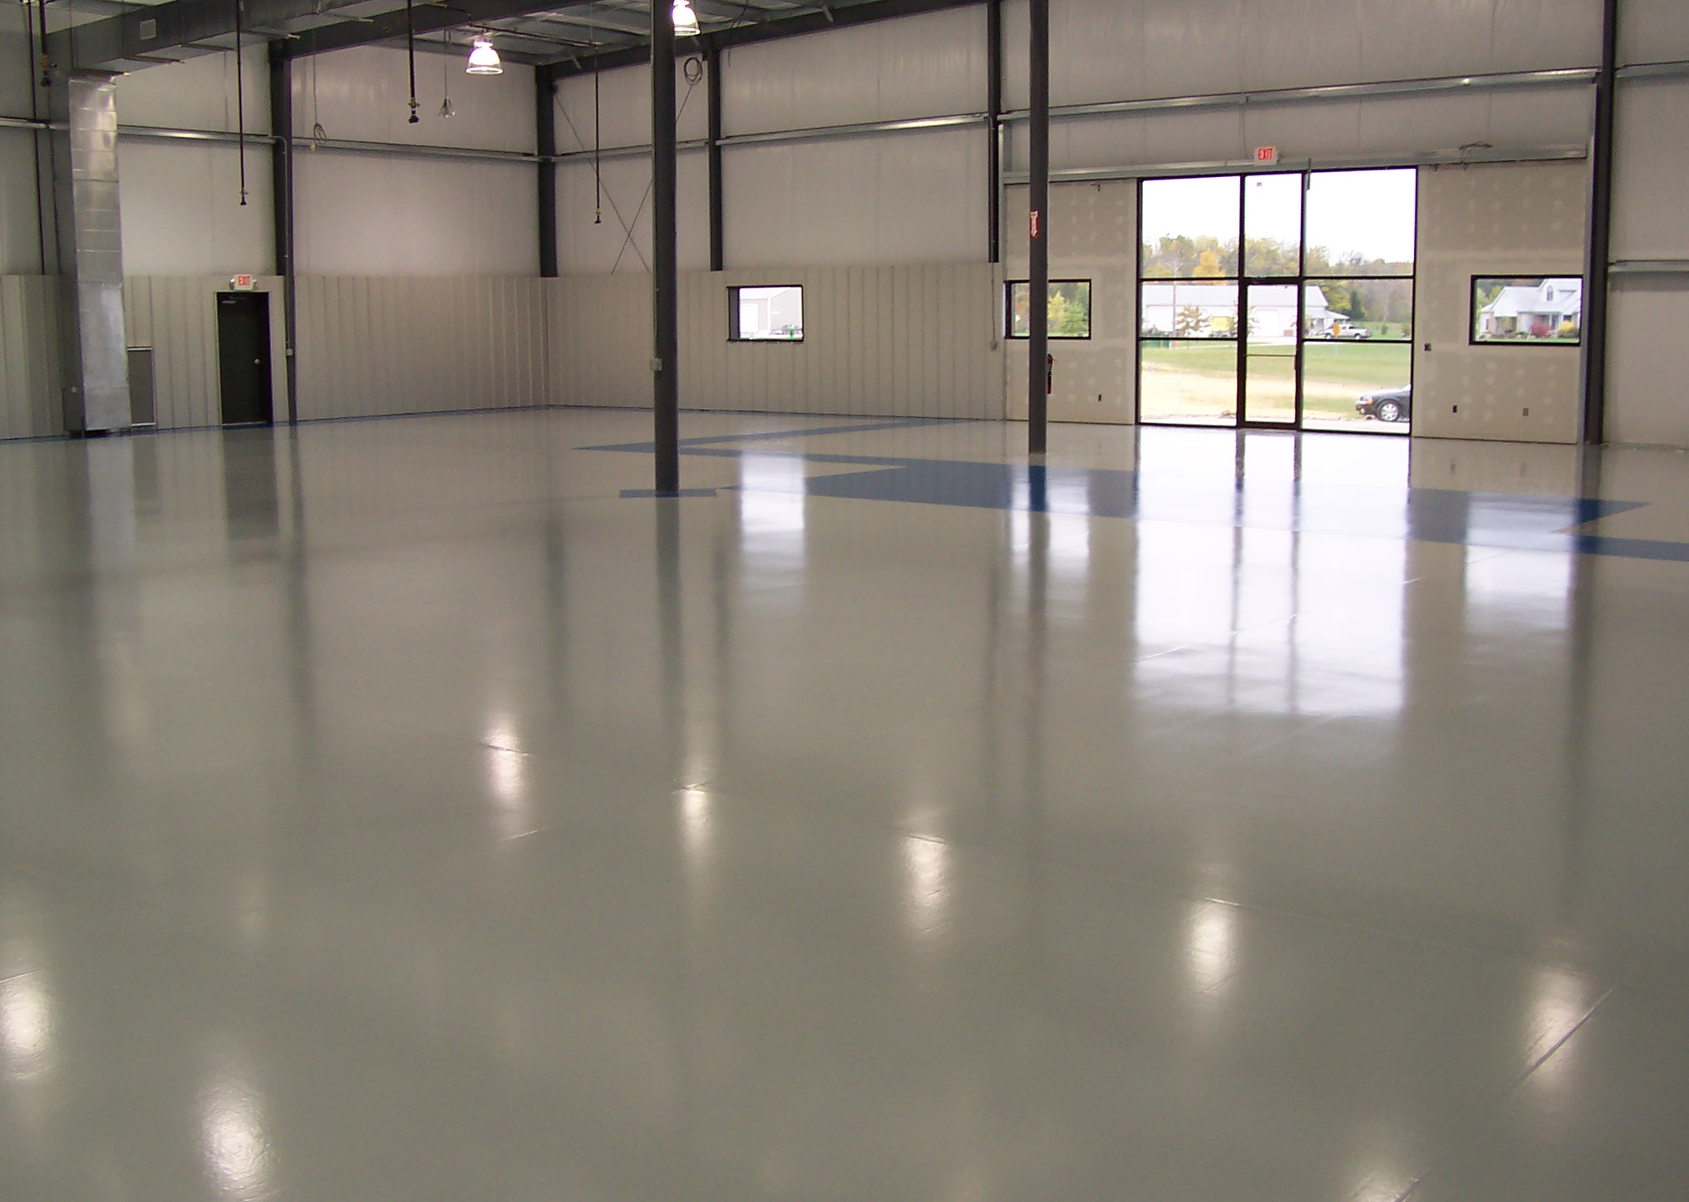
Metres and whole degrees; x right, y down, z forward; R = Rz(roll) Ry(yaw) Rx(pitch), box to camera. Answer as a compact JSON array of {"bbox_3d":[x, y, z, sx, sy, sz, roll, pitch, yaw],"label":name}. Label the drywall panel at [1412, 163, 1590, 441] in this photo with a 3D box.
[{"bbox_3d":[8.669,-3.947,24.004,2.300,3.690,0.130,7,11,39],"label":"drywall panel"}]

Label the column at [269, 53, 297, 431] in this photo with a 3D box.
[{"bbox_3d":[-9.371,-6.066,30.150,0.360,6.250,0.200,7,11,39],"label":"column"}]

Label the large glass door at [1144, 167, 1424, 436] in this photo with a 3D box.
[{"bbox_3d":[6.137,-4.301,26.089,4.330,3.680,0.130,7,11,39],"label":"large glass door"}]

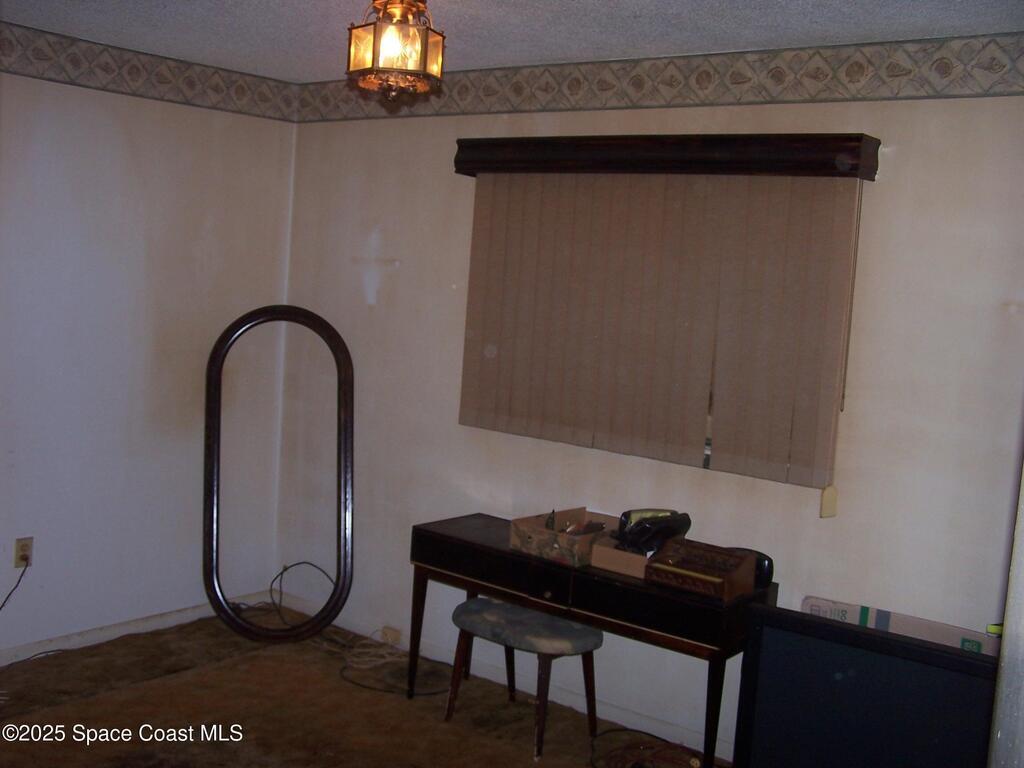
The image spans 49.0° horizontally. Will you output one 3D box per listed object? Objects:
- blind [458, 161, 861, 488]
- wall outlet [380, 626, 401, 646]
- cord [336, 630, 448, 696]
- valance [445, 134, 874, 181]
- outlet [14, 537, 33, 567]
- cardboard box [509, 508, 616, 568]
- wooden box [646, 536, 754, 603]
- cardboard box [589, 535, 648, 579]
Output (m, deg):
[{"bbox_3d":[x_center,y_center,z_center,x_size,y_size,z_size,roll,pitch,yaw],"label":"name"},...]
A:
[{"bbox_3d":[0.448,-0.276,3.981,1.508,1.048,0.090,8,8,37],"label":"blind"},{"bbox_3d":[-0.535,1.105,4.910,0.106,0.069,0.015,8,8,37],"label":"wall outlet"},{"bbox_3d":[-0.458,1.167,4.581,0.510,0.055,0.410,8,8,37],"label":"cord"},{"bbox_3d":[0.465,-0.788,3.945,1.615,0.128,0.145,8,8,37],"label":"valance"},{"bbox_3d":[-1.867,0.648,4.310,0.015,0.114,0.069,8,8,37],"label":"outlet"},{"bbox_3d":[0.219,0.547,4.045,0.278,0.109,0.342,8,8,37],"label":"cardboard box"},{"bbox_3d":[0.624,0.610,3.704,0.302,0.109,0.230,8,8,37],"label":"wooden box"},{"bbox_3d":[0.427,0.594,3.882,0.209,0.078,0.220,8,8,37],"label":"cardboard box"}]

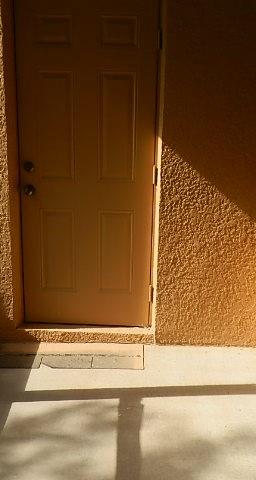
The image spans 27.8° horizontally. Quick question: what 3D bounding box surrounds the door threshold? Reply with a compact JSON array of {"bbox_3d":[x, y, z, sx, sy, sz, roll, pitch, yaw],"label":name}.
[{"bbox_3d":[-0.271,0.603,3.313,0.874,0.088,0.105,1,14,-1],"label":"door threshold"}]

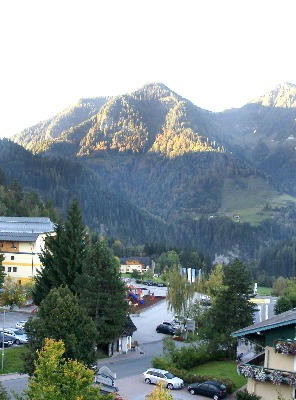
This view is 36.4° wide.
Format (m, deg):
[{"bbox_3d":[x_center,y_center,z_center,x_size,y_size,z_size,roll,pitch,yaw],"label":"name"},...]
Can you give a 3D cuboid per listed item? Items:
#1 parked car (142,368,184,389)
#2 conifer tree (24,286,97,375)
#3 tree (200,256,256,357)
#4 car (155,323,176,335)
[{"bbox_3d":[1.620,18.800,47.500,4.500,1.460,1.780,-1,-3,27],"label":"parked car"},{"bbox_3d":[-10.508,15.359,55.276,8.600,10.000,8.600,2,-6,0],"label":"conifer tree"},{"bbox_3d":[10.414,13.864,57.500,6.700,12.778,6.700,1,-3,0],"label":"tree"},{"bbox_3d":[3.505,22.396,78.057,4.100,1.450,1.750,-2,-6,30],"label":"car"}]

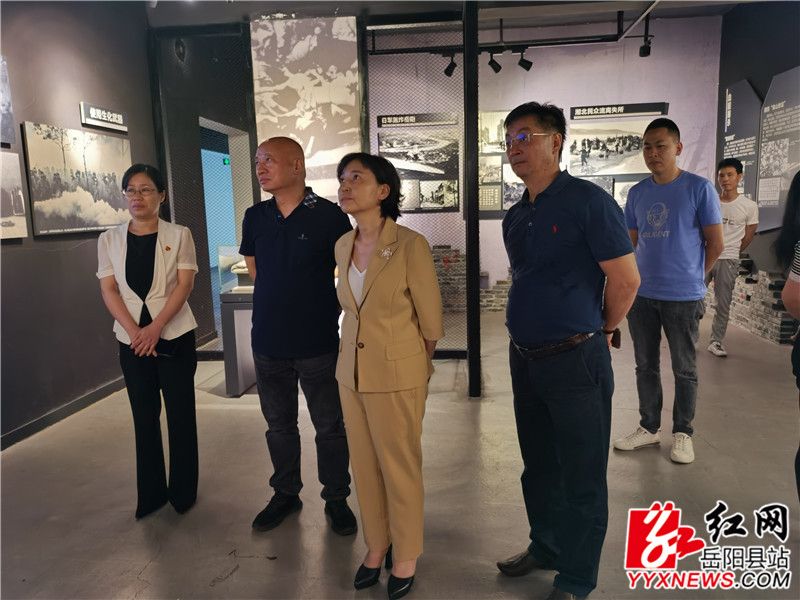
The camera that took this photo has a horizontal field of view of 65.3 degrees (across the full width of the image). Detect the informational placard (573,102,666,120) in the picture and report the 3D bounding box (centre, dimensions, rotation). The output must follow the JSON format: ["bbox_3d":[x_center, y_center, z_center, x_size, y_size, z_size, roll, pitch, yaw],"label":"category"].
[{"bbox_3d":[2.662,-2.301,7.626,1.122,0.146,0.035,0,9,8],"label":"informational placard"}]

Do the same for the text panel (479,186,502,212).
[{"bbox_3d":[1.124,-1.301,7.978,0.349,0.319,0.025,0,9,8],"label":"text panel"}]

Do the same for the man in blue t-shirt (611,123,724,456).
[{"bbox_3d":[1.470,-0.049,3.422,0.390,1.790,0.540,-9,11,-39],"label":"man in blue t-shirt"}]

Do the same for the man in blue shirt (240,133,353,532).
[{"bbox_3d":[-0.425,0.148,2.772,0.530,1.700,0.370,1,9,16],"label":"man in blue shirt"}]

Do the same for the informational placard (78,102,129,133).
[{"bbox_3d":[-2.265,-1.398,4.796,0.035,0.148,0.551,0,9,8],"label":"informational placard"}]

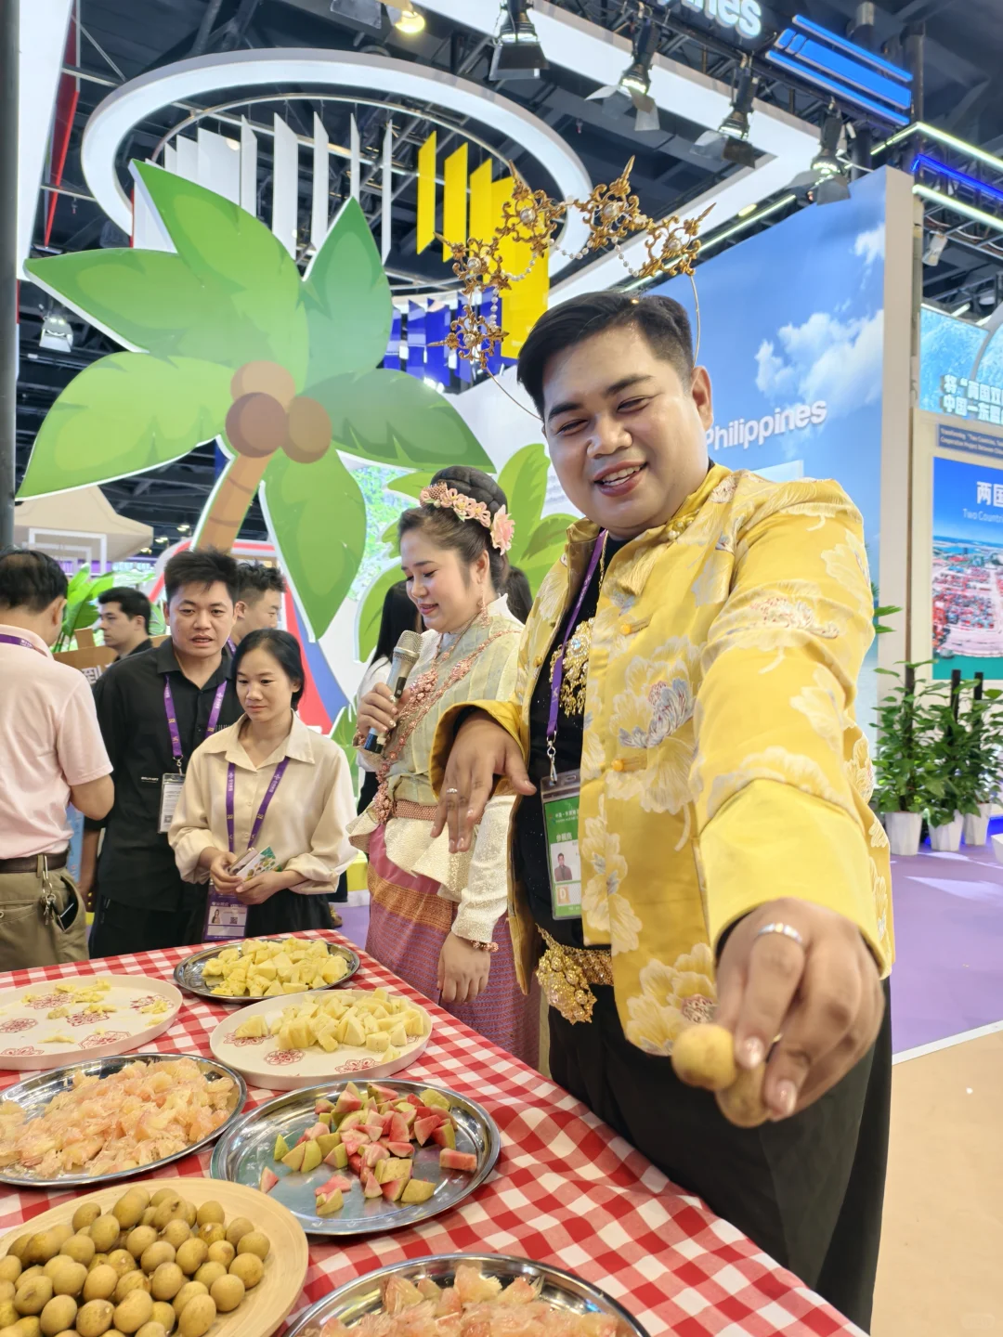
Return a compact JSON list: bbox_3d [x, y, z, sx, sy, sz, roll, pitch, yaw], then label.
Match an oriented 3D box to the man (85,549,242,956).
[{"bbox_3d":[-0.791,0.532,2.260,0.550,1.690,0.340,1,1,-20],"label":"man"}]

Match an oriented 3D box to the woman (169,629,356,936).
[{"bbox_3d":[-0.572,0.631,2.120,0.470,1.500,0.360,1,1,-7],"label":"woman"}]

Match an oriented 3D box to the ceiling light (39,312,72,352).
[{"bbox_3d":[-4.664,-3.537,9.300,0.370,0.420,0.370,0,1,-30],"label":"ceiling light"}]

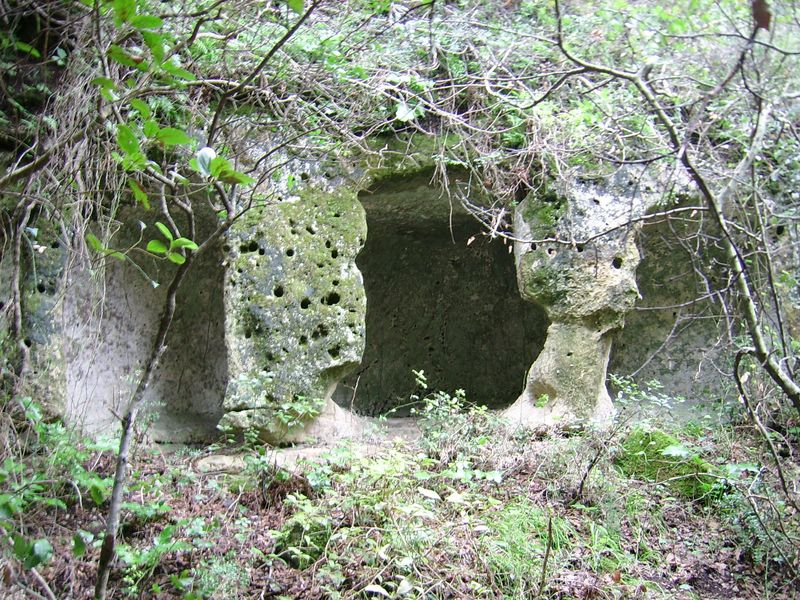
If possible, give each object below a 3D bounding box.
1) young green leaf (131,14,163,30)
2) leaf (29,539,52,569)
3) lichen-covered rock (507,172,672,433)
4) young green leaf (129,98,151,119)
[{"bbox_3d":[-0.783,-0.858,2.500,0.099,0.049,0.045,0,-2,0],"label":"young green leaf"},{"bbox_3d":[-1.330,0.940,3.000,0.082,0.111,0.050,0,-2,0],"label":"leaf"},{"bbox_3d":[1.441,-0.019,6.250,1.189,1.917,0.800,0,-2,0],"label":"lichen-covered rock"},{"bbox_3d":[-0.977,-0.722,3.050,0.100,0.050,0.018,35,-46,1],"label":"young green leaf"}]

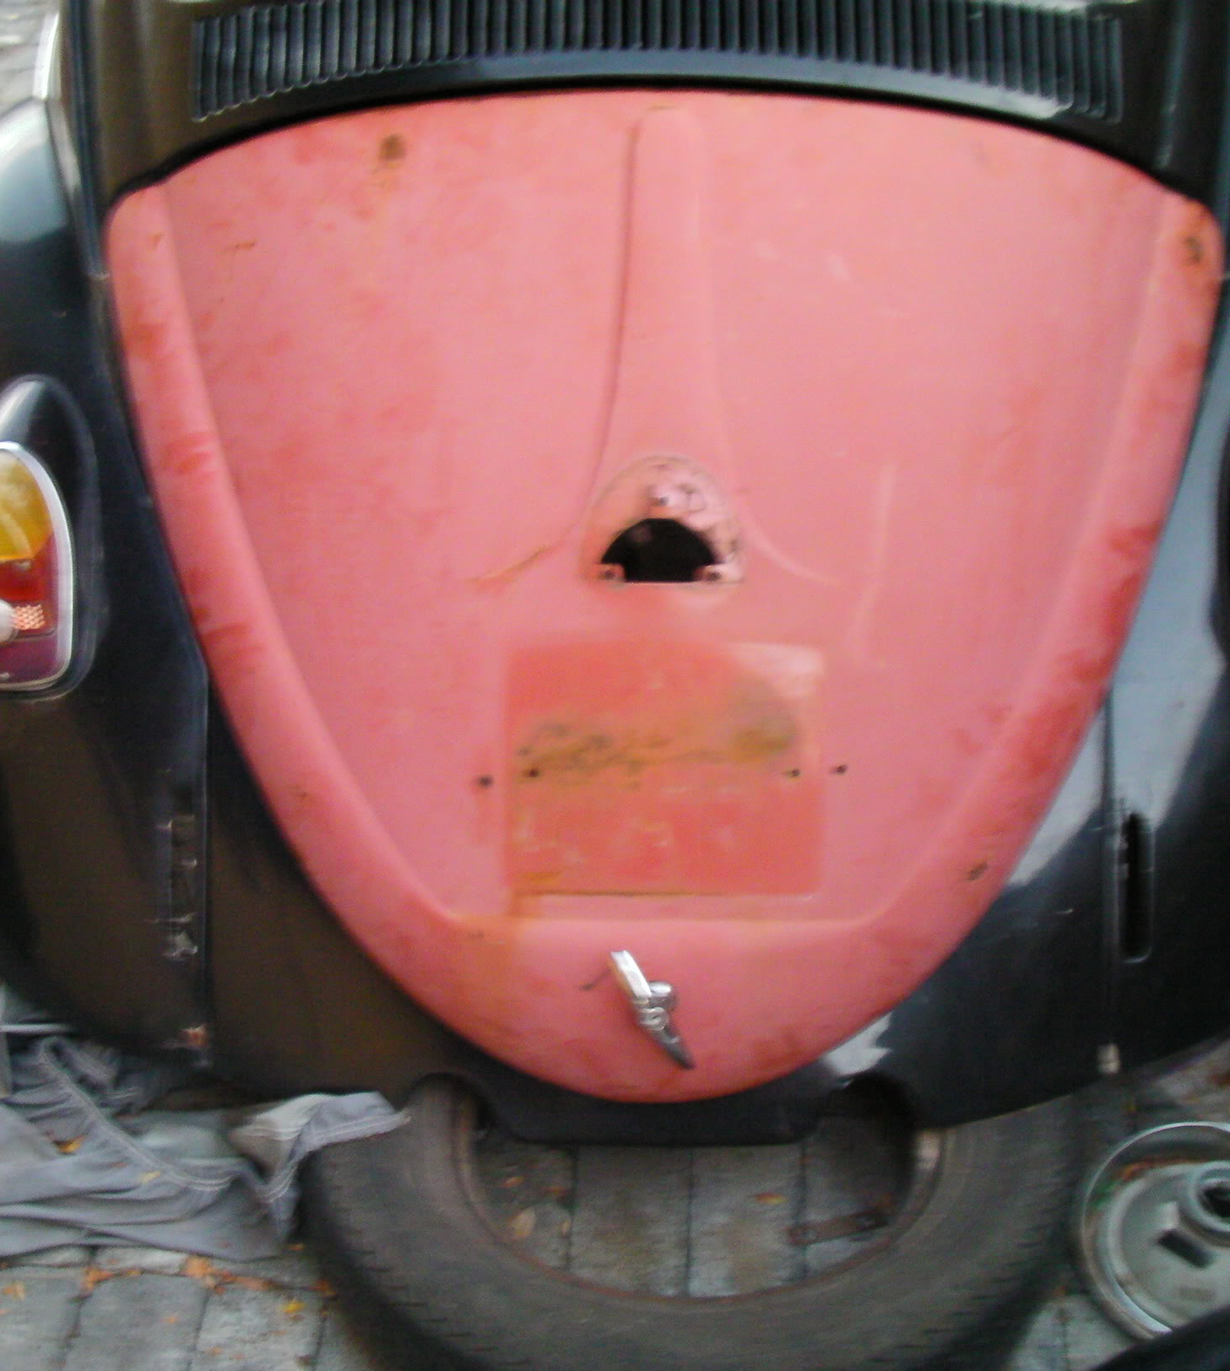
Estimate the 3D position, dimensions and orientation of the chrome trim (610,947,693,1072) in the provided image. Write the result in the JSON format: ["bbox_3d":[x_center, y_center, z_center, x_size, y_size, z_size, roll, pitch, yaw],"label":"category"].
[{"bbox_3d":[0.027,0.234,1.450,0.030,0.102,0.040,-26,20,12],"label":"chrome trim"}]

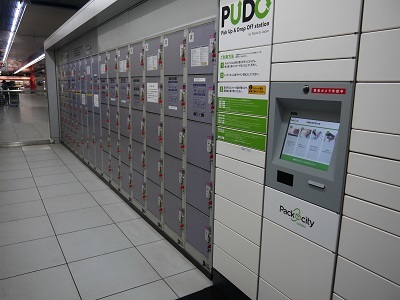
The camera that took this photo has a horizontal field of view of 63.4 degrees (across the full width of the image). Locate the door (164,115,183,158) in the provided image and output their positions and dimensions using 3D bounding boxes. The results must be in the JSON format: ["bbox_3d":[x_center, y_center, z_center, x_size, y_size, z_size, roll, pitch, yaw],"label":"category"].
[{"bbox_3d":[-0.227,-0.119,2.822,0.030,0.342,0.356,-5,13,-31],"label":"door"}]

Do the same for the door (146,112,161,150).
[{"bbox_3d":[-0.453,-0.191,3.200,0.030,0.344,0.351,-6,13,-31],"label":"door"}]

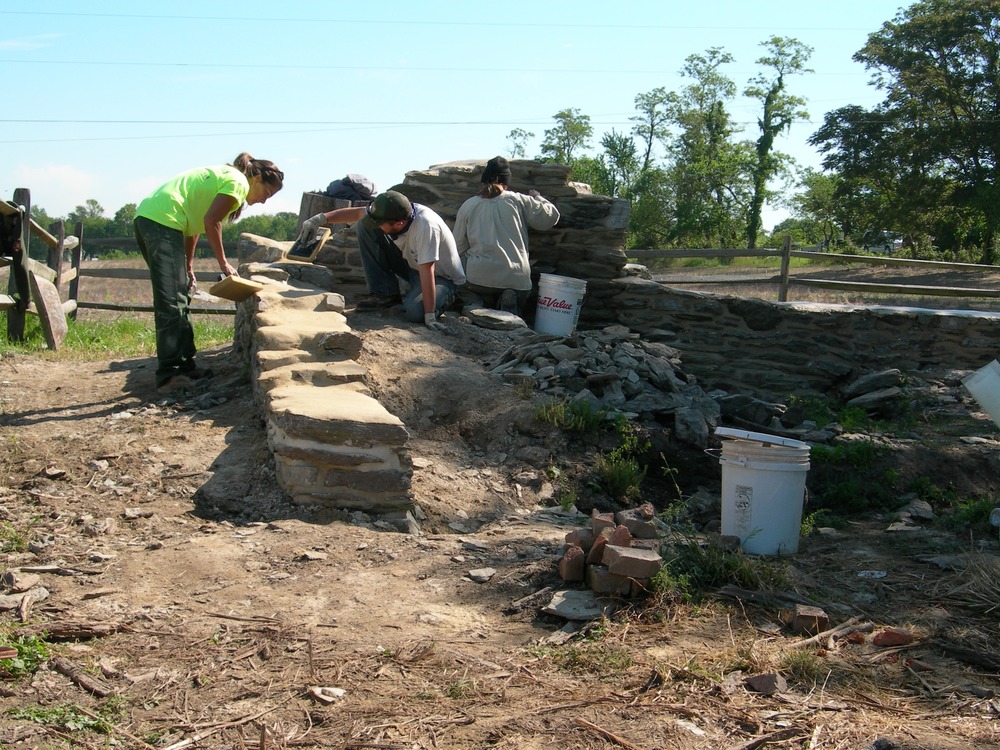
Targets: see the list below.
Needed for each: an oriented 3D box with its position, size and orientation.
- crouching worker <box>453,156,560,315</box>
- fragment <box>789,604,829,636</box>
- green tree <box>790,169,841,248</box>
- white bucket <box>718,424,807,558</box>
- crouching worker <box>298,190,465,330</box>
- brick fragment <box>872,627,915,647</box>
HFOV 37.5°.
[{"bbox_3d":[0.042,-0.893,9.500,0.690,1.030,0.750,2,5,5],"label":"crouching worker"},{"bbox_3d":[0.855,0.675,4.050,0.090,0.057,0.110,3,5,12],"label":"fragment"},{"bbox_3d":[19.395,-10.110,90.000,3.400,5.000,3.400,3,5,11],"label":"green tree"},{"bbox_3d":[0.892,0.390,4.970,0.310,0.400,0.310,3,5,0],"label":"white bucket"},{"bbox_3d":[-0.720,-0.702,8.950,0.920,0.850,0.800,-2,7,-37],"label":"crouching worker"},{"bbox_3d":[1.059,0.703,3.970,0.108,0.048,0.078,2,5,0],"label":"brick fragment"}]

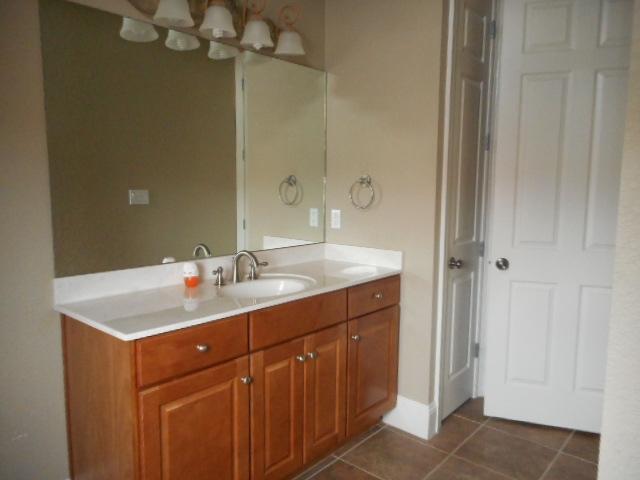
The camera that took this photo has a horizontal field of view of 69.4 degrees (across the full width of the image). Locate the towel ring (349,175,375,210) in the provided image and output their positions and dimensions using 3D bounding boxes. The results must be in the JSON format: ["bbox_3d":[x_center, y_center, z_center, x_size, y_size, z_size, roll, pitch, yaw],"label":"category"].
[{"bbox_3d":[0.255,-0.266,2.596,0.163,0.192,0.074,6,8,42],"label":"towel ring"}]

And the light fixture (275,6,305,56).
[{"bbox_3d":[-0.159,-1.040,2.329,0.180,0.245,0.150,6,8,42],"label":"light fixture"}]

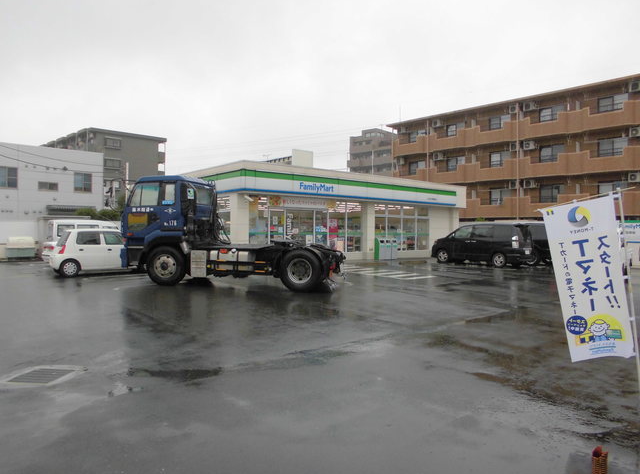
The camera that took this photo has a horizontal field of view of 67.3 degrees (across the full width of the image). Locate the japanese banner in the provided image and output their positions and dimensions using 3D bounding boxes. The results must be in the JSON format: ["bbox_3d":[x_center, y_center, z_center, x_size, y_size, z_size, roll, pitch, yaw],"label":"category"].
[{"bbox_3d":[2.270,0.360,4.060,0.530,1.480,0.080,-9,9,15],"label":"japanese banner"}]

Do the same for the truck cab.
[{"bbox_3d":[-2.190,-0.140,13.150,5.800,2.880,2.400,0,0,15],"label":"truck cab"}]

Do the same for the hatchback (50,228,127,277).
[{"bbox_3d":[-7.360,0.505,16.600,3.400,1.500,1.475,0,0,-43],"label":"hatchback"}]

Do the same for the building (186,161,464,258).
[{"bbox_3d":[-1.040,-0.840,26.900,15.000,4.100,11.500,0,0,-42],"label":"building"}]

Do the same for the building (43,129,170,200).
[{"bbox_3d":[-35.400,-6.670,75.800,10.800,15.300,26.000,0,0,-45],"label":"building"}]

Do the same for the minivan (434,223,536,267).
[{"bbox_3d":[7.360,0.350,22.200,1.700,1.850,4.580,0,0,-41],"label":"minivan"}]

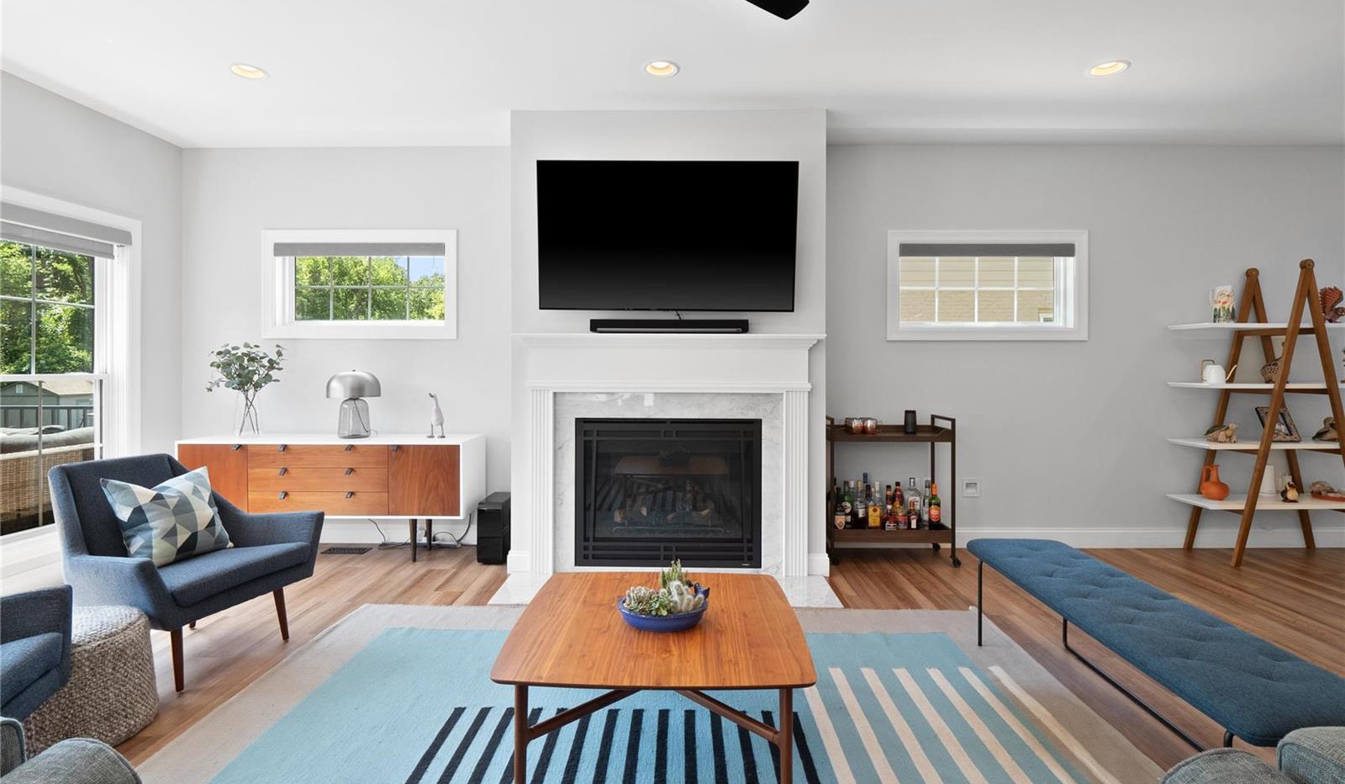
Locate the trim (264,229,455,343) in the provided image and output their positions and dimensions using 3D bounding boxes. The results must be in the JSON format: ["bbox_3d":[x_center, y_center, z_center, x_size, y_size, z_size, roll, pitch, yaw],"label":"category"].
[{"bbox_3d":[-2.149,-0.740,4.115,1.340,0.750,0.090,0,2,1],"label":"trim"}]

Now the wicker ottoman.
[{"bbox_3d":[-2.040,0.973,1.985,0.510,0.360,0.510,0,2,1],"label":"wicker ottoman"}]

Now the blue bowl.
[{"bbox_3d":[-0.029,0.728,2.030,0.310,0.110,0.230,0,1,1],"label":"blue bowl"}]

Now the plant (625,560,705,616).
[{"bbox_3d":[-0.025,0.652,2.040,0.275,0.145,0.190,0,1,1],"label":"plant"}]

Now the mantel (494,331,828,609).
[{"bbox_3d":[-0.027,0.380,3.310,1.830,1.420,0.450,0,1,1],"label":"mantel"}]

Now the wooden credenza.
[{"bbox_3d":[-2.162,0.684,3.880,1.745,0.770,0.450,0,2,1],"label":"wooden credenza"}]

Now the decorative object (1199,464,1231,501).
[{"bbox_3d":[3.509,0.587,3.860,0.155,0.225,0.145,1,2,26],"label":"decorative object"}]

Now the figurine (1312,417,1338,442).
[{"bbox_3d":[4.250,0.237,3.870,0.100,0.157,0.165,0,2,-18],"label":"figurine"}]

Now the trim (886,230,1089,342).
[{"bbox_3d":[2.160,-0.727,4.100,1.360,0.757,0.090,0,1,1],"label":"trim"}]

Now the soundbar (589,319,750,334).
[{"bbox_3d":[-0.014,-0.377,3.470,0.900,0.085,0.130,0,1,1],"label":"soundbar"}]

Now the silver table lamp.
[{"bbox_3d":[-2.096,0.078,3.930,0.320,0.440,0.320,0,2,1],"label":"silver table lamp"}]

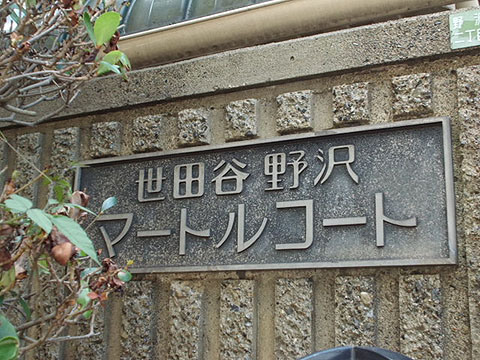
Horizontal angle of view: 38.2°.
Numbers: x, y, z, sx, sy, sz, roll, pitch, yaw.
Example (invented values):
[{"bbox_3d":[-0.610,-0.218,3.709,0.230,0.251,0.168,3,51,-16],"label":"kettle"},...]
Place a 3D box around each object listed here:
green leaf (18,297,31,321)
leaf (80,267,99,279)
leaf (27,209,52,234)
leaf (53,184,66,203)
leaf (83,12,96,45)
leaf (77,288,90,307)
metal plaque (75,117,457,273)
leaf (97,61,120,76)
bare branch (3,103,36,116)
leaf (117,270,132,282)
[{"bbox_3d":[-0.361,0.215,1.163,0.020,0.040,0.022,3,-10,-17],"label":"green leaf"},{"bbox_3d":[-0.265,0.163,1.218,0.032,0.021,0.022,2,-9,-12],"label":"leaf"},{"bbox_3d":[-0.342,0.071,1.181,0.044,0.044,0.035,3,-10,-16],"label":"leaf"},{"bbox_3d":[-0.322,0.024,1.237,0.025,0.032,0.022,3,-10,-15],"label":"leaf"},{"bbox_3d":[-0.258,-0.260,1.190,0.024,0.055,0.028,2,-9,-13],"label":"leaf"},{"bbox_3d":[-0.273,0.205,1.209,0.024,0.031,0.022,2,-9,-12],"label":"leaf"},{"bbox_3d":[0.002,0.051,1.294,0.780,0.236,0.030,-5,-10,28],"label":"metal plaque"},{"bbox_3d":[-0.226,-0.191,1.190,0.041,0.028,0.032,2,-9,-11],"label":"leaf"},{"bbox_3d":[-0.383,-0.123,1.209,0.056,0.024,0.030,3,-10,-18],"label":"bare branch"},{"bbox_3d":[-0.201,0.168,1.209,0.028,0.021,0.020,2,-9,-9],"label":"leaf"}]

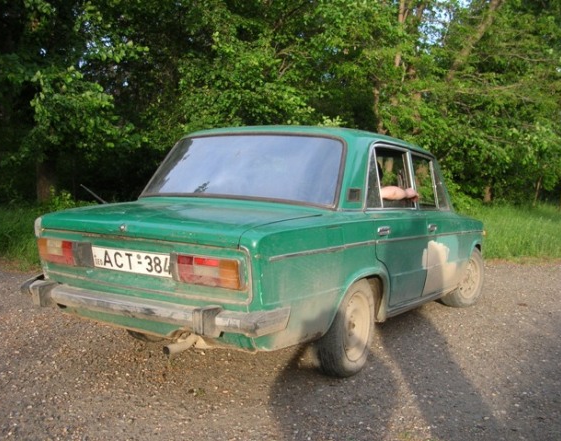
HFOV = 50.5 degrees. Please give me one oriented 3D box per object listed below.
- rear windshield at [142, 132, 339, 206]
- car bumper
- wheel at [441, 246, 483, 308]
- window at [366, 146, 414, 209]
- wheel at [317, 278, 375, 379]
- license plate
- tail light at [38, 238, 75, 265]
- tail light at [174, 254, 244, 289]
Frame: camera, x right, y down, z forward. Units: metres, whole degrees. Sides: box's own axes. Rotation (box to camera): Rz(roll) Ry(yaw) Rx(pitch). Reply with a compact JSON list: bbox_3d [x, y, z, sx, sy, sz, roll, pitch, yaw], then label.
[{"bbox_3d":[-0.230,-0.309,3.503,1.340,0.480,0.090,4,-33,30],"label":"rear windshield"},{"bbox_3d":[-0.700,0.381,2.771,1.570,0.130,0.270,4,3,30],"label":"car bumper"},{"bbox_3d":[1.668,0.523,5.465,0.565,0.570,0.175,-1,4,-45],"label":"wheel"},{"bbox_3d":[0.678,-0.273,3.705,0.050,0.410,0.840,-9,-3,30],"label":"window"},{"bbox_3d":[0.360,0.579,3.301,0.175,0.570,0.565,4,3,30],"label":"wheel"},{"bbox_3d":[-0.684,0.195,2.779,0.520,0.112,0.016,4,12,30],"label":"license plate"},{"bbox_3d":[-1.118,0.162,2.990,0.310,0.122,0.065,4,9,30],"label":"tail light"},{"bbox_3d":[-0.287,0.215,2.501,0.310,0.122,0.065,4,9,30],"label":"tail light"}]

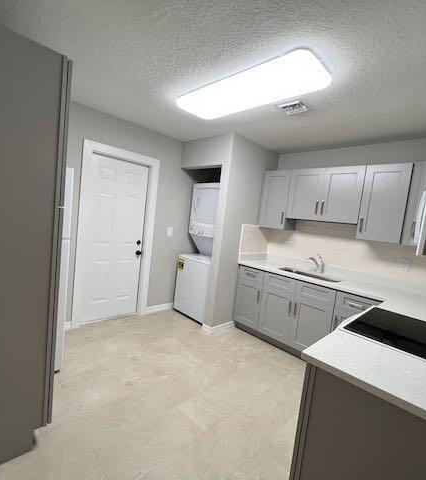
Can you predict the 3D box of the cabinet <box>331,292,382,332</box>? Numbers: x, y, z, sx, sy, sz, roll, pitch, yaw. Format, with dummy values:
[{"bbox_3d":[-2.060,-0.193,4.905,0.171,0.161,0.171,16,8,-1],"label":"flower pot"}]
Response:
[{"bbox_3d":[1.541,0.934,2.454,0.635,0.801,0.419,2,7,-44],"label":"cabinet"}]

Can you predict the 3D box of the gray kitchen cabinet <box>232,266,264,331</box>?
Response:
[{"bbox_3d":[0.682,0.764,3.335,0.635,0.801,0.397,2,7,-44],"label":"gray kitchen cabinet"}]

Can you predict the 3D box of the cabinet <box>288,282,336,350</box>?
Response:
[{"bbox_3d":[1.257,0.878,2.745,0.635,0.801,0.402,2,7,-44],"label":"cabinet"}]

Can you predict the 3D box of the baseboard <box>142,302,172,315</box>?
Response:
[{"bbox_3d":[-0.794,1.021,3.598,0.486,0.089,0.025,2,7,-44],"label":"baseboard"}]

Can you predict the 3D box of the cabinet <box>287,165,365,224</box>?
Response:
[{"bbox_3d":[1.369,-0.516,2.892,0.322,0.606,0.835,2,7,-44],"label":"cabinet"}]

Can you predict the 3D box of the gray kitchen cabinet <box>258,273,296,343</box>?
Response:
[{"bbox_3d":[0.969,0.821,3.041,0.635,0.801,0.432,2,7,-44],"label":"gray kitchen cabinet"}]

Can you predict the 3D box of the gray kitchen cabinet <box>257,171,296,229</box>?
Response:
[{"bbox_3d":[0.933,-0.528,3.338,0.322,0.754,0.405,2,7,-44],"label":"gray kitchen cabinet"}]

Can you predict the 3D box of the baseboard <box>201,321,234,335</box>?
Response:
[{"bbox_3d":[0.089,1.149,3.228,0.445,0.091,0.177,2,7,-44],"label":"baseboard"}]

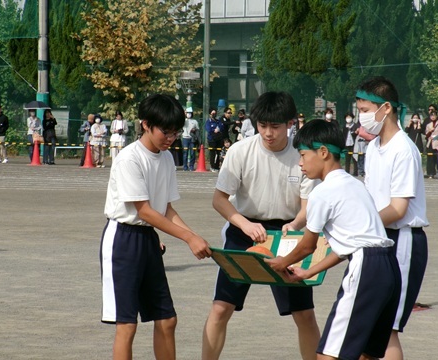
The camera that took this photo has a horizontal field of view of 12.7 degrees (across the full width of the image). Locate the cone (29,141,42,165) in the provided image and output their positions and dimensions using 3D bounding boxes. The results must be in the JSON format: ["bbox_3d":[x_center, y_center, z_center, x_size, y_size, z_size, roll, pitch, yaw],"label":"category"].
[{"bbox_3d":[-5.090,-0.746,54.800,0.390,0.700,0.390,1,2,0],"label":"cone"}]

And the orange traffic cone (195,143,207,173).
[{"bbox_3d":[-0.436,-0.561,51.100,0.390,0.700,0.390,1,2,0],"label":"orange traffic cone"}]

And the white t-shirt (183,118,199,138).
[{"bbox_3d":[-0.756,-1.360,52.200,0.490,0.550,0.280,1,2,12],"label":"white t-shirt"}]

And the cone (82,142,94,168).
[{"bbox_3d":[-3.542,-0.681,53.400,0.390,0.700,0.390,1,2,0],"label":"cone"}]

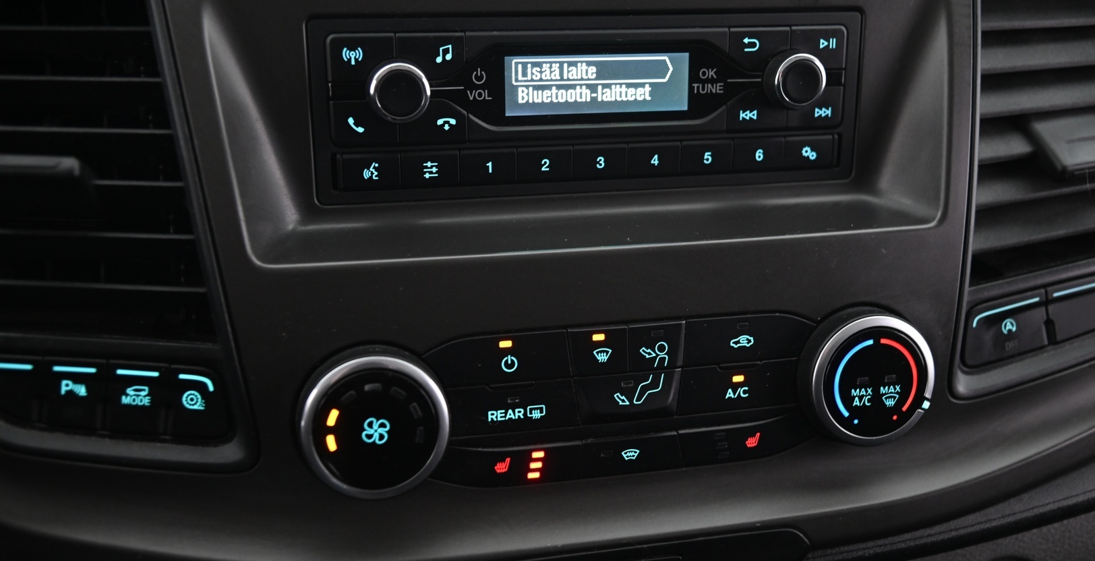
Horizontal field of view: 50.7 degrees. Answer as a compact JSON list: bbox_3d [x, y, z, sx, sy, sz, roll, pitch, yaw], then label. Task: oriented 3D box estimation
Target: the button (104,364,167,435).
[{"bbox_3d":[-0.137,0.040,0.391,0.022,0.024,0.007,3,2,6],"label":"button"}]

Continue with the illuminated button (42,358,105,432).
[{"bbox_3d":[-0.159,0.038,0.393,0.022,0.024,0.007,3,2,6],"label":"illuminated button"}]

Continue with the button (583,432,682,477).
[{"bbox_3d":[0.028,0.060,0.398,0.035,0.013,0.007,-4,3,-12],"label":"button"}]

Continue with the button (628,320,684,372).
[{"bbox_3d":[0.037,0.022,0.399,0.020,0.017,0.007,-4,5,-12],"label":"button"}]

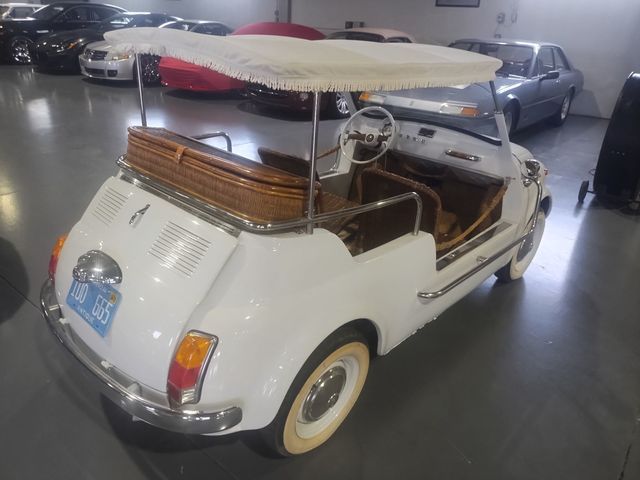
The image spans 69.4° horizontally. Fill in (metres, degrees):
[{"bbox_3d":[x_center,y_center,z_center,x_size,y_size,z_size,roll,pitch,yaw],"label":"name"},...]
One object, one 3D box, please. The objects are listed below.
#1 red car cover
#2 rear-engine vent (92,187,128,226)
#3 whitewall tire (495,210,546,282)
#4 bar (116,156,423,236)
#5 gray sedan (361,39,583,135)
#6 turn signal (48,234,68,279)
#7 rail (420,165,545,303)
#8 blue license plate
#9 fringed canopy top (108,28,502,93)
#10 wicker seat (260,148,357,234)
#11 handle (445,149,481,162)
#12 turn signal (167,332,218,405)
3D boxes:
[{"bbox_3d":[-1.164,-3.847,9.576,1.920,1.220,4.500,24,33,36],"label":"red car cover"},{"bbox_3d":[-0.787,-0.131,1.728,0.200,0.125,0.020,24,-9,43],"label":"rear-engine vent"},{"bbox_3d":[1.270,0.025,2.936,0.135,0.510,0.510,25,33,37],"label":"whitewall tire"},{"bbox_3d":[-0.286,-0.201,1.898,1.200,0.190,0.745,25,33,37],"label":"bar"},{"bbox_3d":[2.566,-2.321,6.933,1.800,1.310,4.810,23,32,35],"label":"gray sedan"},{"bbox_3d":[-1.066,0.050,1.867,0.075,0.192,0.088,6,15,-35],"label":"turn signal"},{"bbox_3d":[0.802,-0.046,2.240,0.150,0.370,1.350,25,33,37],"label":"rail"},{"bbox_3d":[-0.747,0.190,1.521,0.305,0.152,0.012,24,4,37],"label":"blue license plate"},{"bbox_3d":[-0.045,-0.757,1.883,1.240,0.150,1.270,25,33,37],"label":"fringed canopy top"},{"bbox_3d":[-0.059,-0.260,2.605,0.460,0.540,0.500,24,32,37],"label":"wicker seat"},{"bbox_3d":[0.763,-0.455,2.497,0.220,0.035,0.040,24,32,37],"label":"handle"},{"bbox_3d":[-0.358,0.366,1.280,0.088,0.192,0.075,20,13,22],"label":"turn signal"}]

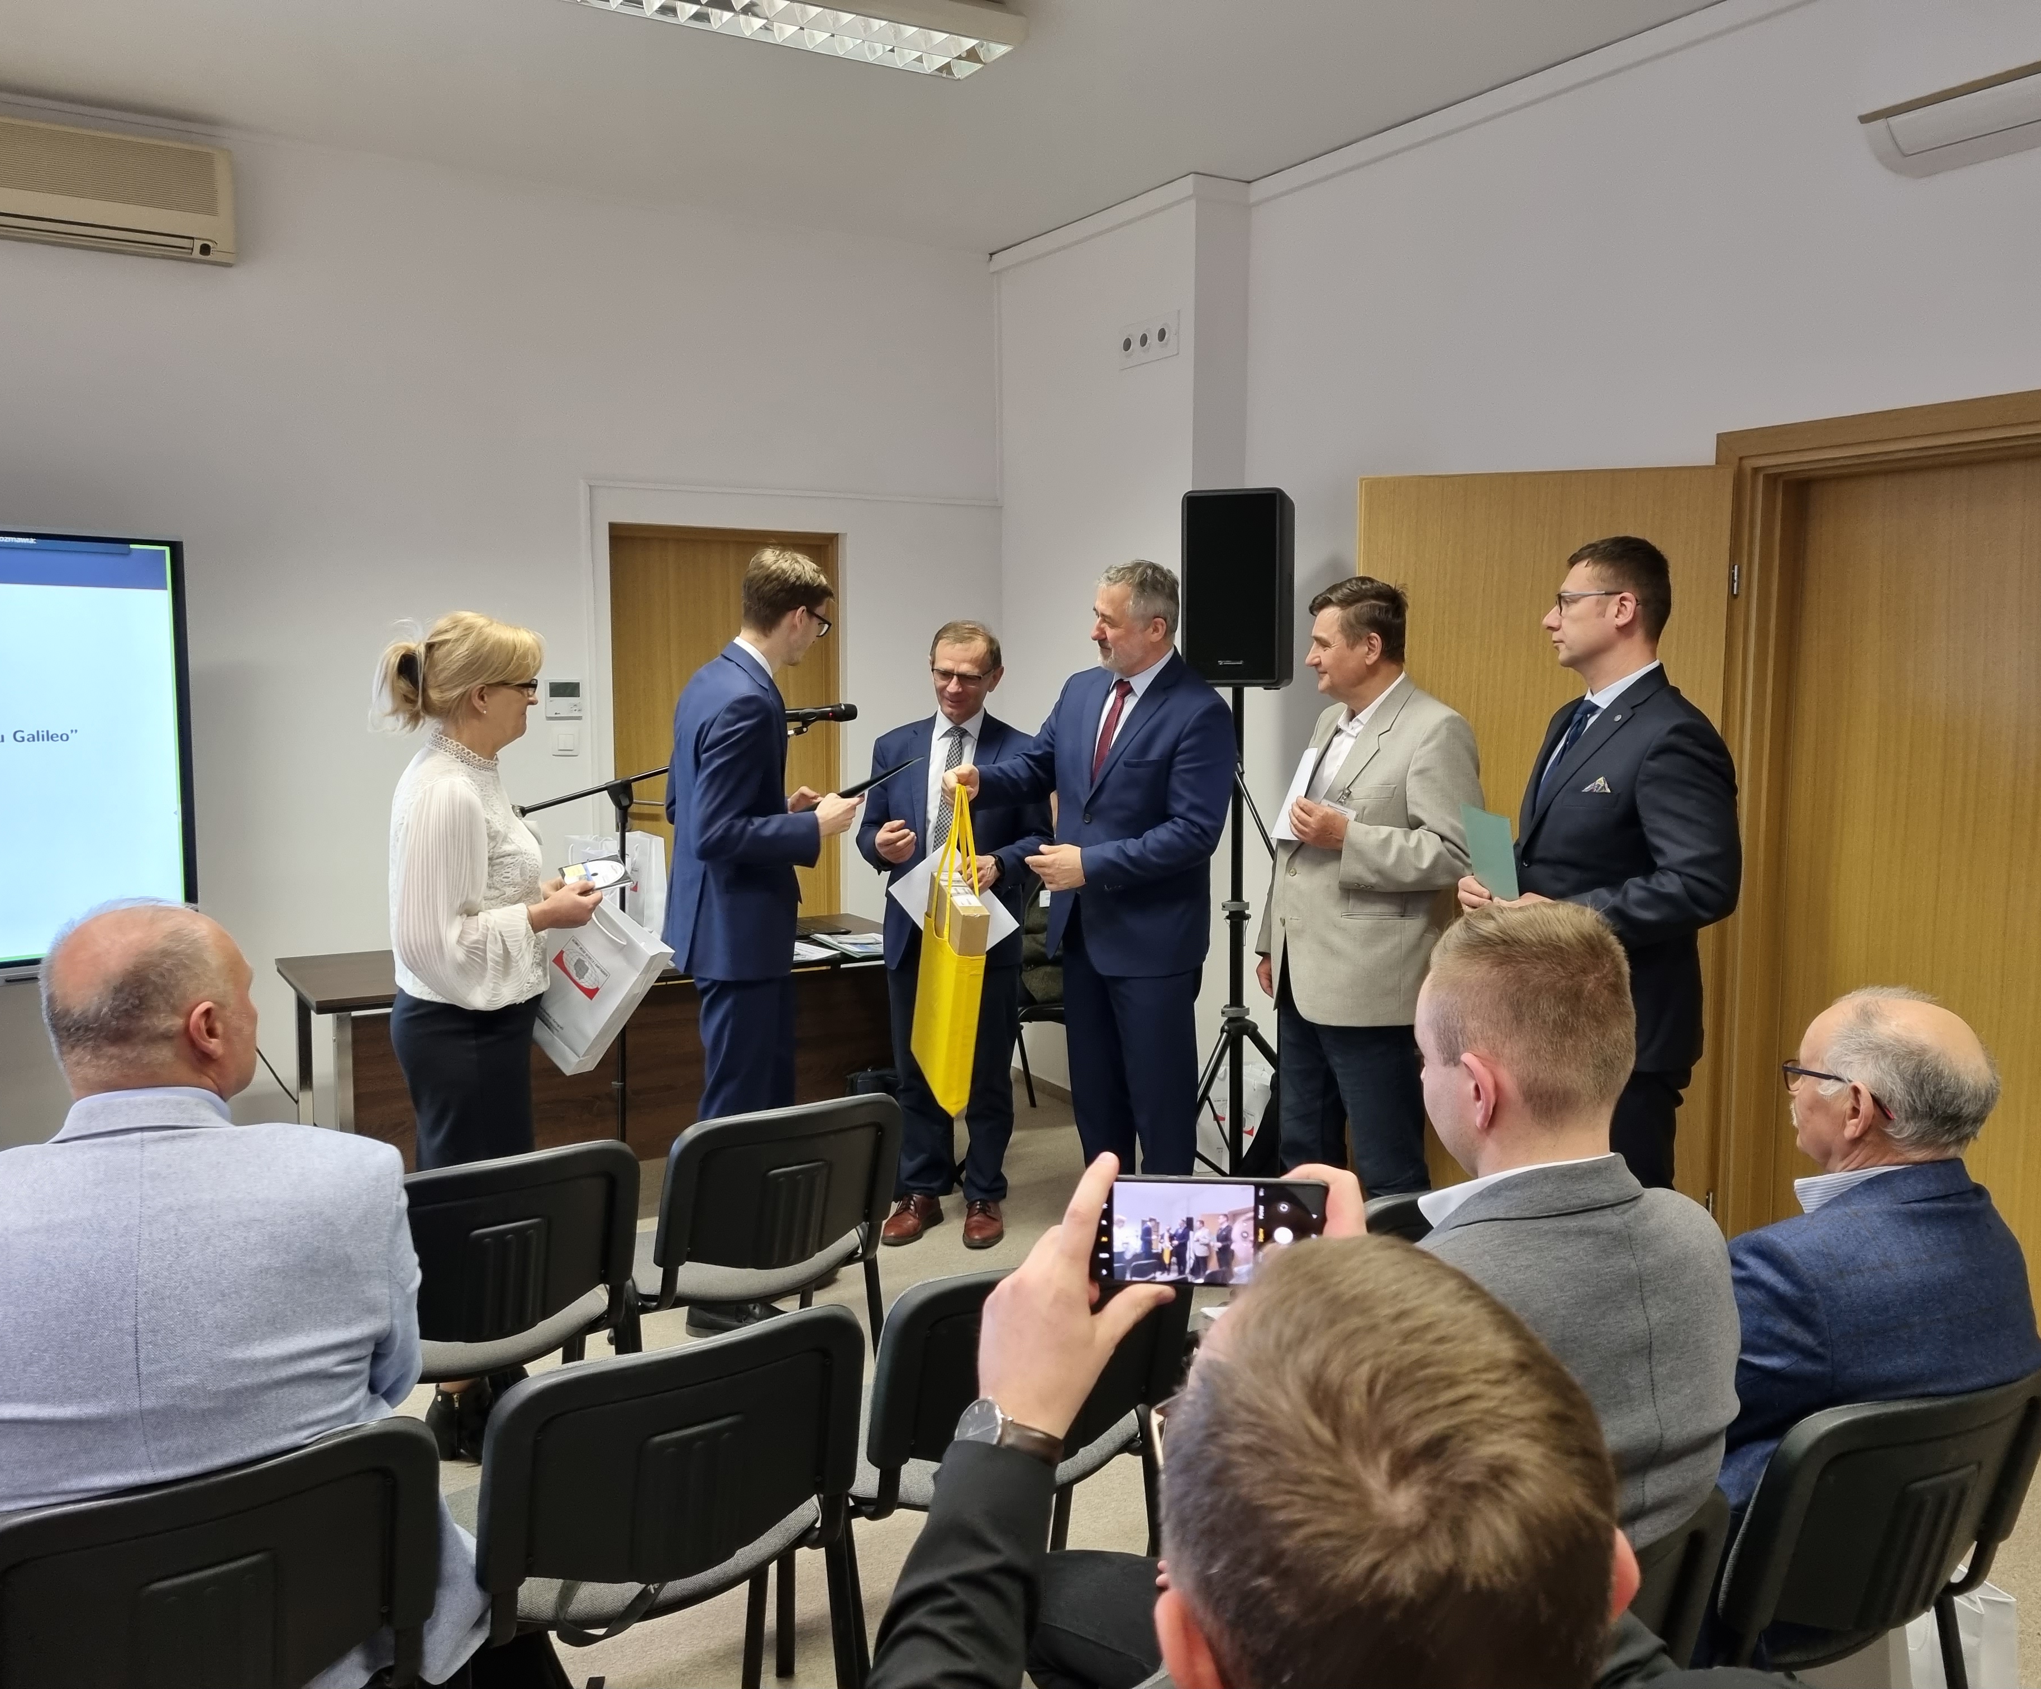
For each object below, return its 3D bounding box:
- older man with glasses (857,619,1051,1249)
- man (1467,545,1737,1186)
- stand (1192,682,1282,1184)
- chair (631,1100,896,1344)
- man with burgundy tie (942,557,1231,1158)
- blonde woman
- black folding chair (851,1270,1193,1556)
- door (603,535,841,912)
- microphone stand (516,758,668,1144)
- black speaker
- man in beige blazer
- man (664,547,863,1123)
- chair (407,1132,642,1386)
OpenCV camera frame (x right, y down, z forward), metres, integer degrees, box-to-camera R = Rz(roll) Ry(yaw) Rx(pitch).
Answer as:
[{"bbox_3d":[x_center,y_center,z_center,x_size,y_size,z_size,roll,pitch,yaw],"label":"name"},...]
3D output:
[{"bbox_3d":[-0.177,0.245,4.661,0.530,1.710,0.420,1,6,12],"label":"older man with glasses"},{"bbox_3d":[1.089,0.324,3.281,0.480,1.825,0.500,0,5,-8],"label":"man"},{"bbox_3d":[0.720,0.322,4.849,0.850,1.530,0.880,1,5,7],"label":"stand"},{"bbox_3d":[-0.530,0.832,3.165,0.540,0.820,0.570,-3,7,-35],"label":"chair"},{"bbox_3d":[0.205,0.207,4.330,0.600,1.856,0.560,-4,7,-33],"label":"man with burgundy tie"},{"bbox_3d":[-1.111,0.369,3.520,0.480,1.683,0.460,-1,6,-13],"label":"blonde woman"},{"bbox_3d":[-0.056,0.909,2.537,0.530,0.800,0.560,-3,6,-28],"label":"black folding chair"},{"bbox_3d":[-1.075,-0.101,6.194,0.914,2.100,0.100,-3,6,-32],"label":"door"},{"bbox_3d":[-0.924,0.428,4.280,0.750,1.430,0.550,-2,6,-25],"label":"microphone stand"},{"bbox_3d":[0.624,-0.724,4.820,0.300,0.547,0.300,2,6,20],"label":"black speaker"},{"bbox_3d":[0.816,0.281,3.930,0.420,1.789,0.550,-2,6,-20],"label":"man in beige blazer"},{"bbox_3d":[-0.646,0.210,4.180,0.520,1.875,0.500,-2,6,-20],"label":"man"},{"bbox_3d":[-0.940,0.860,2.855,0.540,0.820,0.570,-3,7,-35],"label":"chair"}]

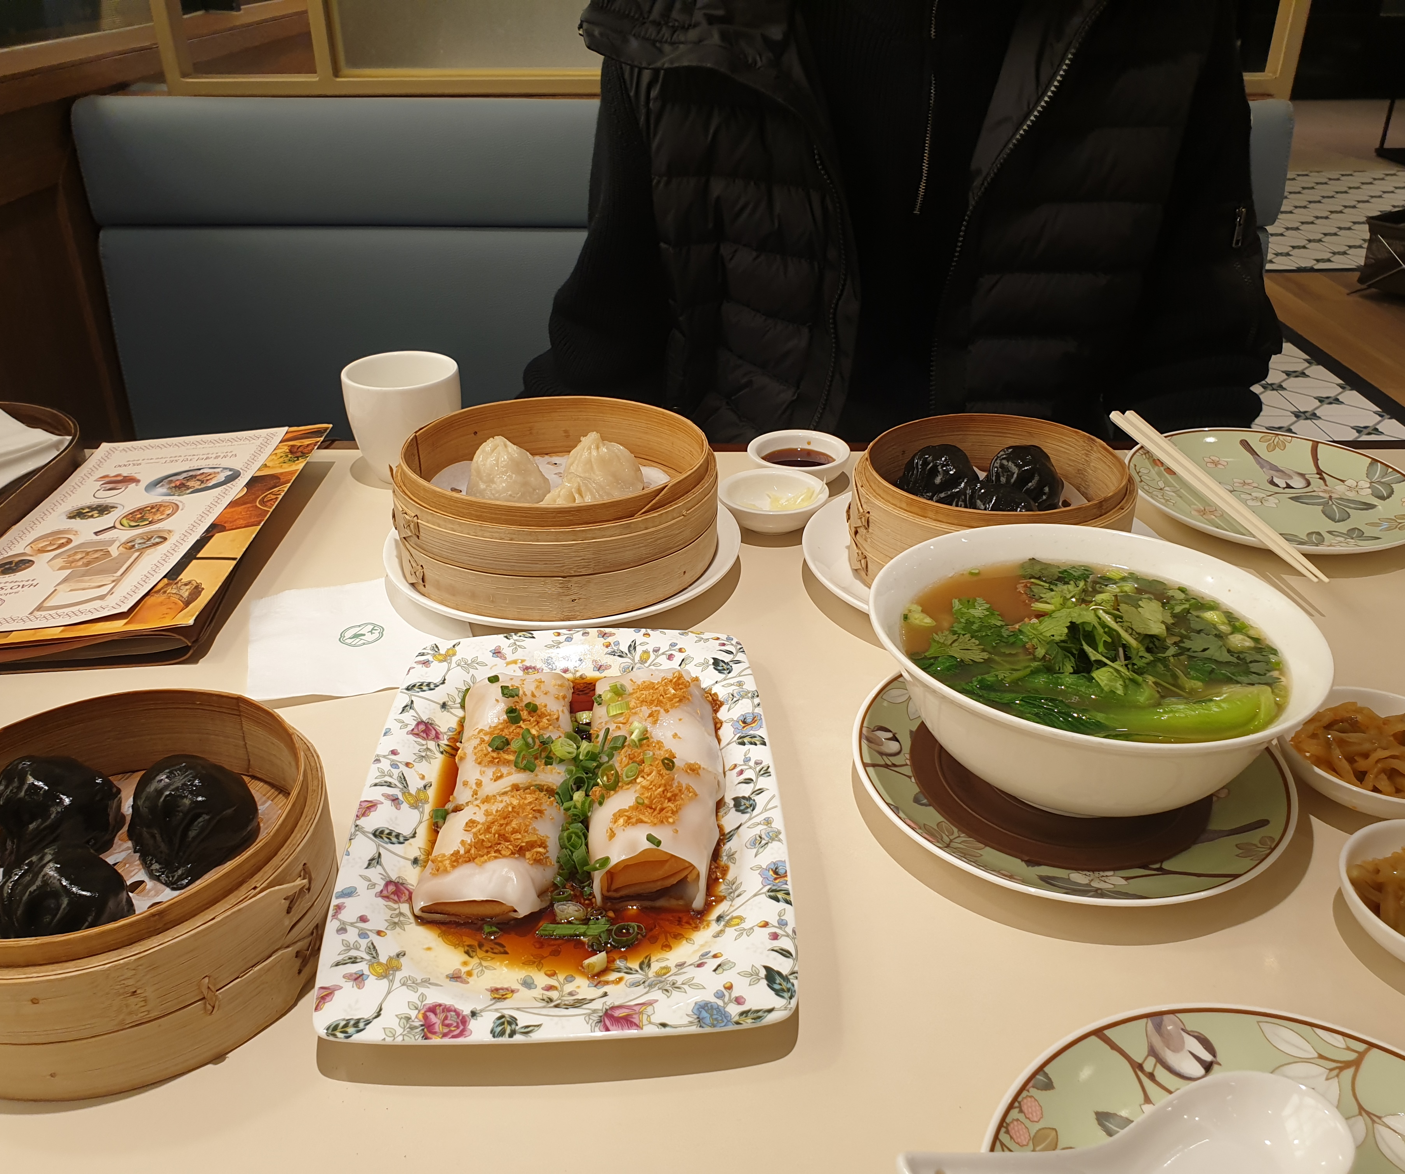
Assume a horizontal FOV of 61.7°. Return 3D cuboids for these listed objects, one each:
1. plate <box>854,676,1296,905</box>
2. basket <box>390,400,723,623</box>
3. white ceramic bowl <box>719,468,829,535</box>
[{"bbox_3d":[0.175,0.089,0.562,0.197,0.024,0.197,0,30,0],"label":"plate"},{"bbox_3d":[-0.092,-0.056,0.750,0.194,0.073,0.194,0,29,0],"label":"basket"},{"bbox_3d":[0.049,-0.056,0.817,0.076,0.024,0.076,0,29,0],"label":"white ceramic bowl"}]

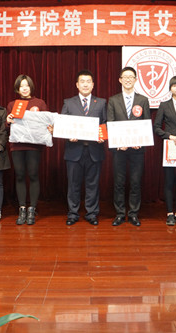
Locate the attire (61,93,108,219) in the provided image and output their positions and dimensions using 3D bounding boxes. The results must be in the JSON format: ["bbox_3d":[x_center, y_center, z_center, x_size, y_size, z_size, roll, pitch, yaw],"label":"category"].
[{"bbox_3d":[-0.037,-0.105,4.270,0.507,1.429,0.350,0,4,0],"label":"attire"}]

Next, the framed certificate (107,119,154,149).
[{"bbox_3d":[0.460,-0.346,4.000,0.475,0.285,0.020,-4,-2,0],"label":"framed certificate"}]

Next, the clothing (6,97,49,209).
[{"bbox_3d":[-0.694,-0.157,4.280,0.471,1.273,0.340,0,4,-3],"label":"clothing"}]

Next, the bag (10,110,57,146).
[{"bbox_3d":[-0.605,-0.405,4.050,0.480,0.360,0.130,4,-4,-3],"label":"bag"}]

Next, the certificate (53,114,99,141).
[{"bbox_3d":[-0.120,-0.414,4.030,0.485,0.280,0.020,5,-17,11],"label":"certificate"}]

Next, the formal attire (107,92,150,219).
[{"bbox_3d":[0.464,-0.124,4.240,0.496,1.425,0.340,0,4,3],"label":"formal attire"}]

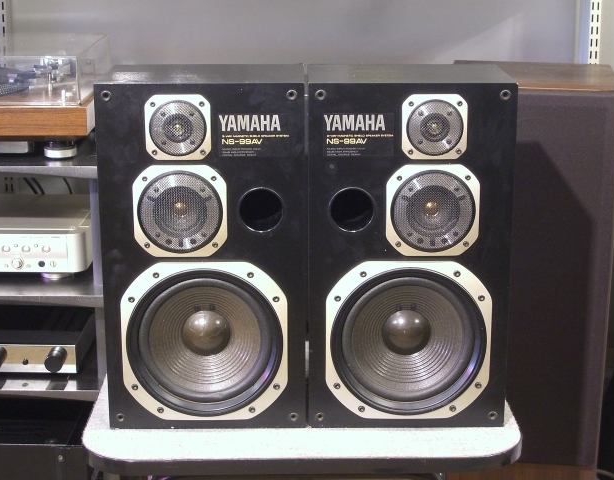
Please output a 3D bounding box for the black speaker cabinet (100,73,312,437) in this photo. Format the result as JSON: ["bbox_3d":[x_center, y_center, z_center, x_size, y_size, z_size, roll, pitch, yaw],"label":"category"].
[{"bbox_3d":[-0.147,0.005,1.884,0.288,0.509,0.210,0,15,-1],"label":"black speaker cabinet"}]

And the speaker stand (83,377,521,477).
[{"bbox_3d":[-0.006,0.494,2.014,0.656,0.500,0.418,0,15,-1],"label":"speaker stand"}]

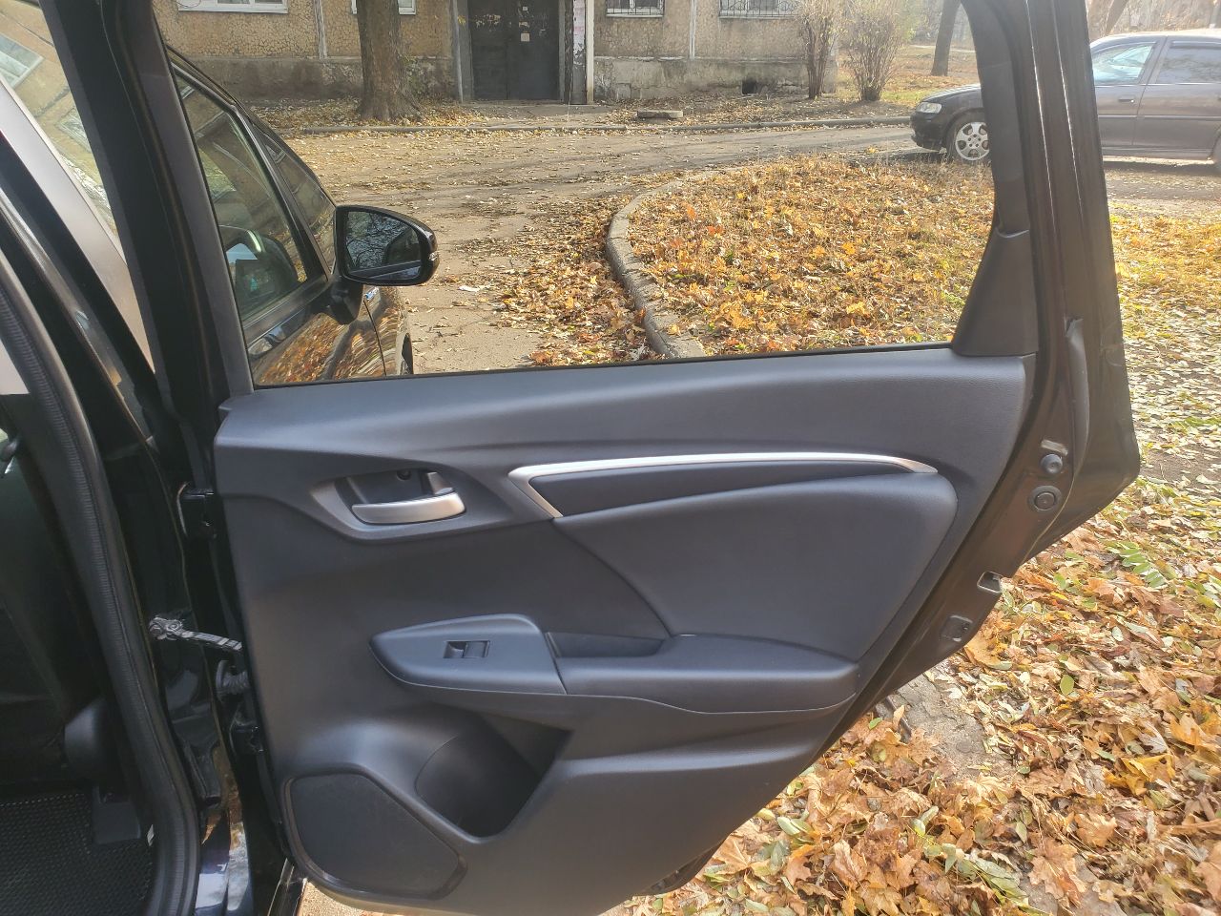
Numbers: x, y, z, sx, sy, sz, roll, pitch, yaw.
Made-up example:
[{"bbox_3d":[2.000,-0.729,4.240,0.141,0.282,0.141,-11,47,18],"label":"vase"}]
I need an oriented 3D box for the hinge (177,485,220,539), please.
[{"bbox_3d":[-0.487,0.065,1.085,0.042,0.052,0.045,-2,25,-4],"label":"hinge"}]

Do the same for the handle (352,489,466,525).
[{"bbox_3d":[-0.205,0.050,0.935,0.118,0.030,0.028,0,24,10],"label":"handle"}]

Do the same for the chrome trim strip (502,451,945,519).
[{"bbox_3d":[0.100,0.025,0.868,0.400,0.064,0.032,0,24,10],"label":"chrome trim strip"}]

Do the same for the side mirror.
[{"bbox_3d":[-0.411,-0.397,1.711,0.180,0.148,0.105,2,25,3],"label":"side mirror"}]

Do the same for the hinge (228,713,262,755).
[{"bbox_3d":[-0.488,0.367,1.224,0.040,0.046,0.043,-2,25,-4],"label":"hinge"}]

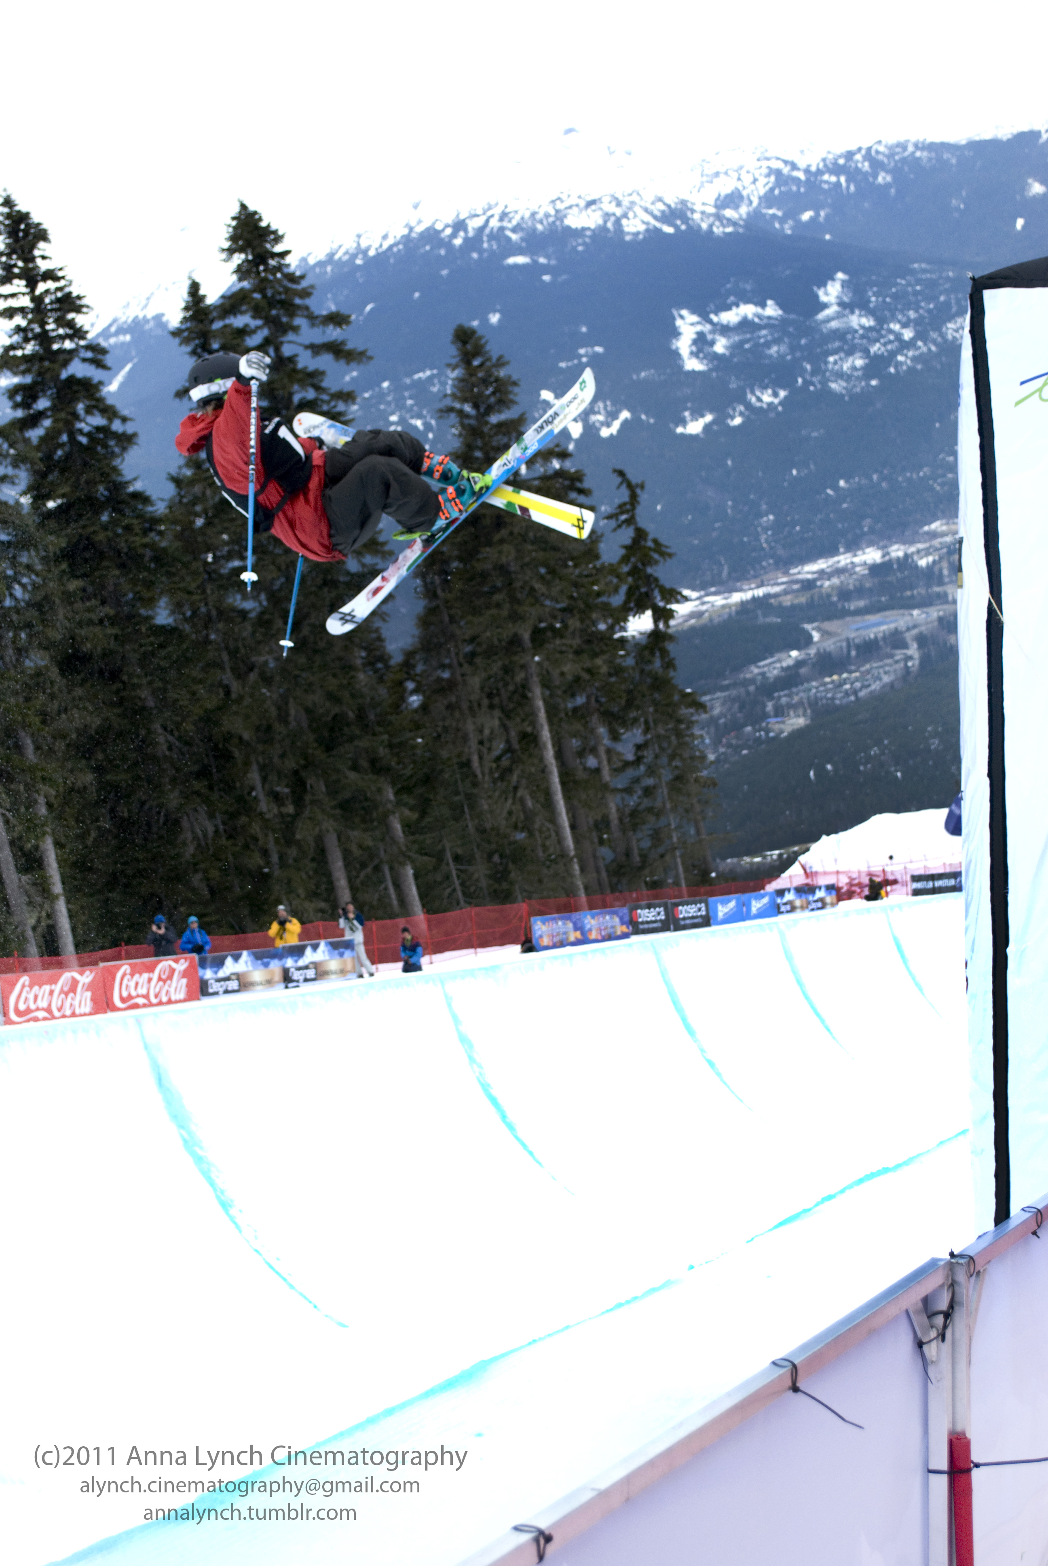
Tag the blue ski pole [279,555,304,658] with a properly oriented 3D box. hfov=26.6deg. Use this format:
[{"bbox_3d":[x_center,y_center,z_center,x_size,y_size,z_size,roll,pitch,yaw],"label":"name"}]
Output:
[{"bbox_3d":[-0.960,-0.995,9.604,0.070,1.000,0.070,7,-17,0],"label":"blue ski pole"}]

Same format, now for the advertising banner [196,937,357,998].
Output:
[{"bbox_3d":[-5.338,4.064,49.000,0.080,0.920,6.300,-1,-1,27],"label":"advertising banner"}]

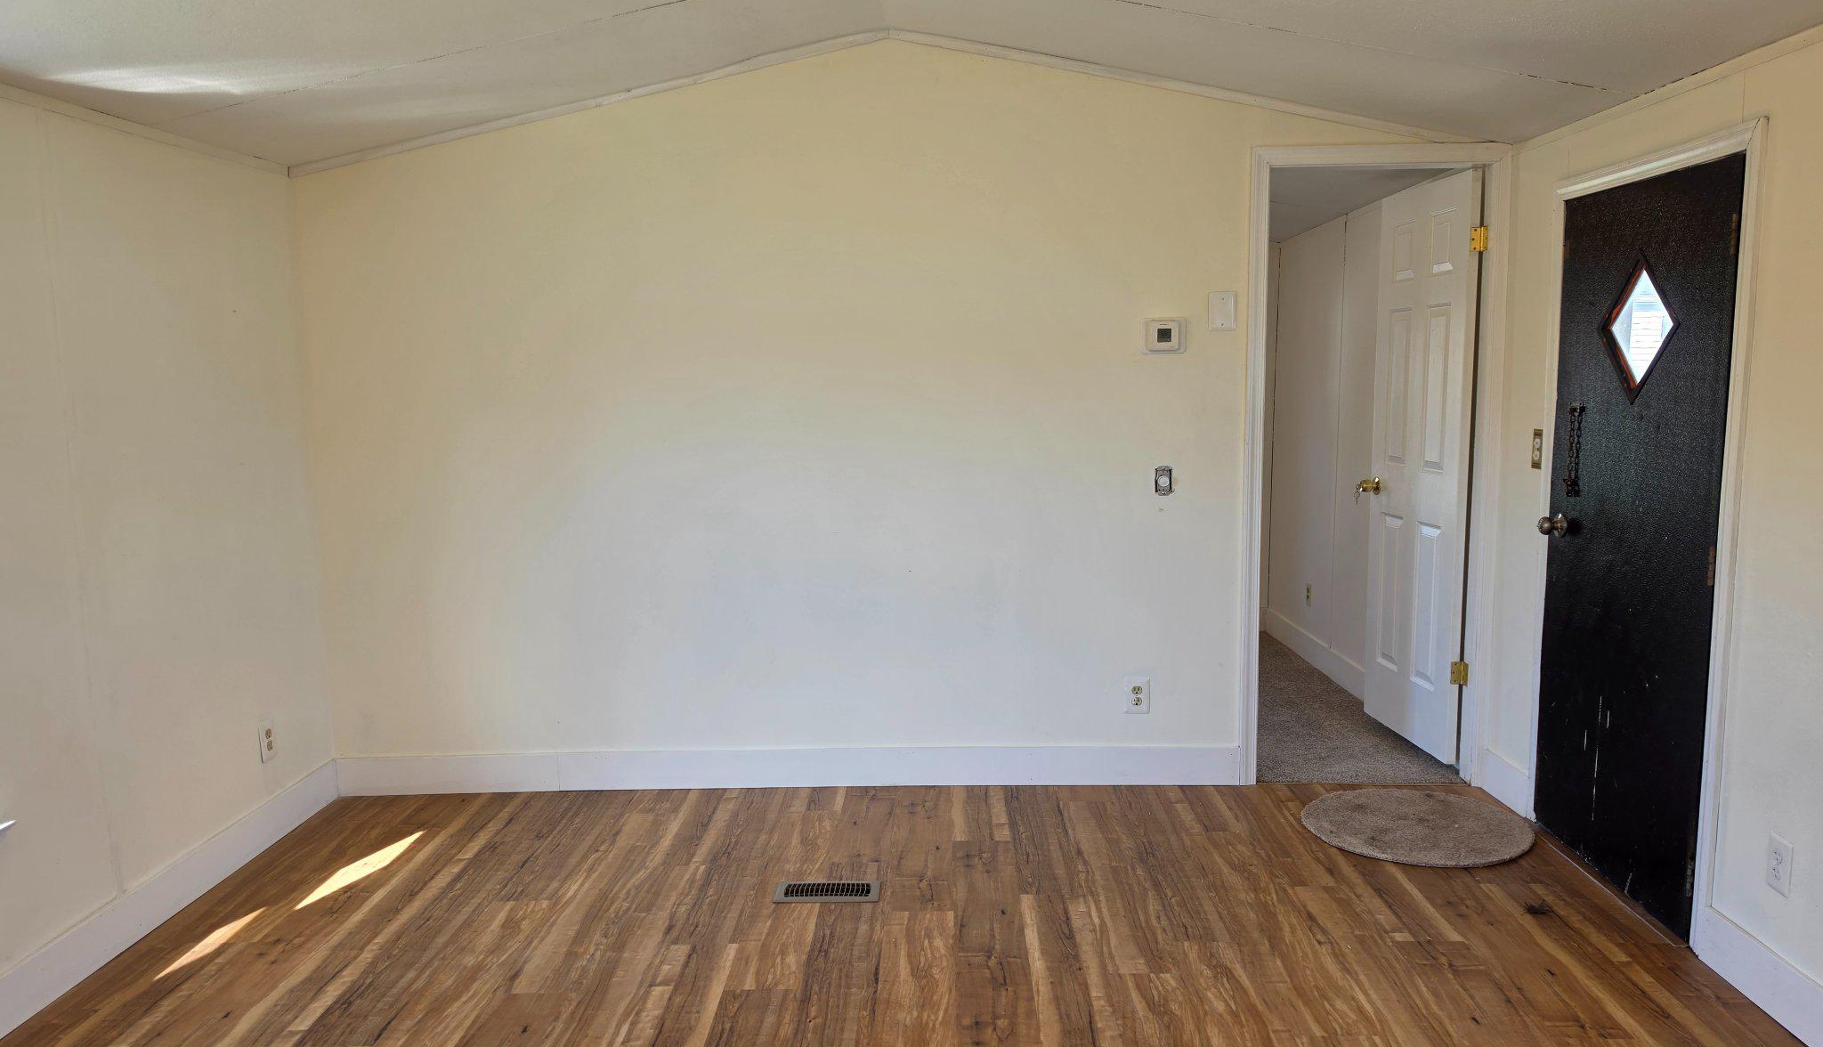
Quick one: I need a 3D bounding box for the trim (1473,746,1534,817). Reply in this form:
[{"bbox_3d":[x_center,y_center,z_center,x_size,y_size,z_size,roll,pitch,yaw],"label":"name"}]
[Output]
[{"bbox_3d":[1.959,0.846,3.985,0.017,0.138,0.286,-1,7,3],"label":"trim"}]

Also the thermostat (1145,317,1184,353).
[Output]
[{"bbox_3d":[0.832,-0.617,3.989,0.145,0.122,0.028,-1,7,1],"label":"thermostat"}]

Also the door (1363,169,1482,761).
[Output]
[{"bbox_3d":[1.867,-0.204,4.468,0.035,2.027,0.690,-1,7,-3],"label":"door"}]

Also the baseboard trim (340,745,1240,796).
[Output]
[{"bbox_3d":[-0.433,0.859,4.201,3.120,0.138,0.017,-1,7,1],"label":"baseboard trim"}]

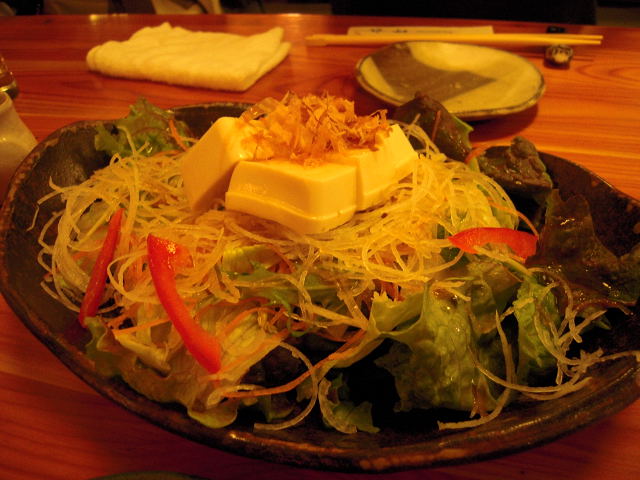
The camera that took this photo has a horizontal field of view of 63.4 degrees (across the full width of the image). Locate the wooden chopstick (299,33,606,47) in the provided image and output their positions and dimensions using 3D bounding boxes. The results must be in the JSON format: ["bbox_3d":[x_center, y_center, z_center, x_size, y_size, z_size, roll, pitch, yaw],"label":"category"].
[{"bbox_3d":[0.106,-0.167,0.432,0.240,0.007,0.016,3,40,9],"label":"wooden chopstick"}]

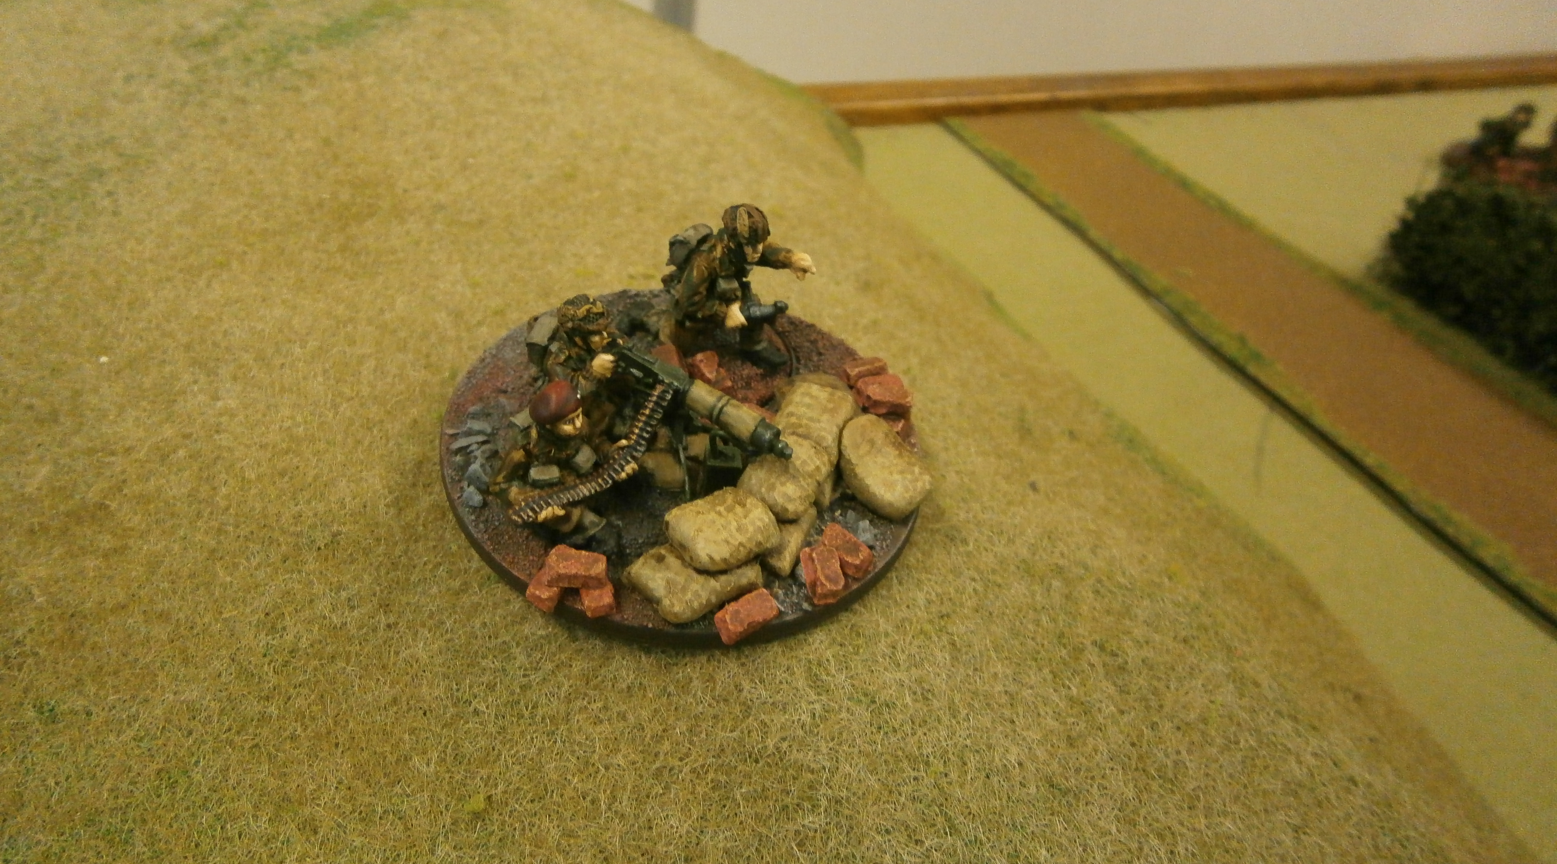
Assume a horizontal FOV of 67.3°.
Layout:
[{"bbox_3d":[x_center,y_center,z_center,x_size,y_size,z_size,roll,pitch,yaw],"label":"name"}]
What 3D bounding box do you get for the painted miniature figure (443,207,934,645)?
[{"bbox_3d":[-0.009,-0.006,0.140,0.061,0.024,0.060,29,46,18],"label":"painted miniature figure"}]

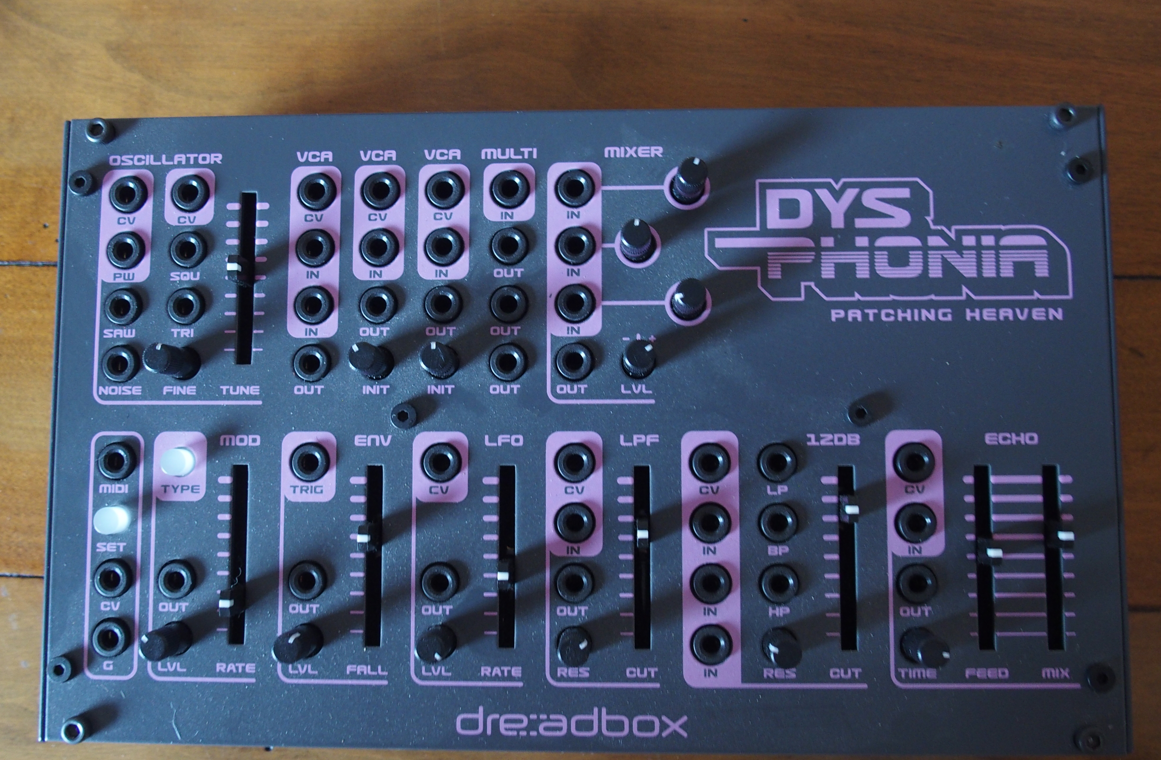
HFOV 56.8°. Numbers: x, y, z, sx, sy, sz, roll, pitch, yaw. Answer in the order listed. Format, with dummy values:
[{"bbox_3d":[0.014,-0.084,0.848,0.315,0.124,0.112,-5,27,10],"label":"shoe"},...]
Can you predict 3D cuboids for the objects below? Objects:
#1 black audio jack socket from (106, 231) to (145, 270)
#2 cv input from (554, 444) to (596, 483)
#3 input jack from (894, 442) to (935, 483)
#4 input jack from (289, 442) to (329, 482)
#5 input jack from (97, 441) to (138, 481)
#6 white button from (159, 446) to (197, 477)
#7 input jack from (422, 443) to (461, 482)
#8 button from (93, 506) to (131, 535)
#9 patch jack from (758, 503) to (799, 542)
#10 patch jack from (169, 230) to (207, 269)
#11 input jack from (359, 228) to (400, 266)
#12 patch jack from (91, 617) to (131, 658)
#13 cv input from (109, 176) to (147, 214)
[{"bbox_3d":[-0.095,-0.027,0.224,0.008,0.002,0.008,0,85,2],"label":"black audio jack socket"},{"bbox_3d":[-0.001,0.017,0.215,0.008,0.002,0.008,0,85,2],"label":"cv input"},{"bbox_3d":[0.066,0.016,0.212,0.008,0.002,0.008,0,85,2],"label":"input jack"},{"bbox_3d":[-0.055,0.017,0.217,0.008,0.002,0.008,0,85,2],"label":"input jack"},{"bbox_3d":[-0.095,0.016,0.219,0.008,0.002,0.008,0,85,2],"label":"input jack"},{"bbox_3d":[-0.082,0.017,0.218,0.005,0.005,0.005,0,85,2],"label":"white button"},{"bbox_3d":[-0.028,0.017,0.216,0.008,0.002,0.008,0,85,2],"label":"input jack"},{"bbox_3d":[-0.095,0.029,0.218,0.005,0.005,0.005,0,85,2],"label":"button"},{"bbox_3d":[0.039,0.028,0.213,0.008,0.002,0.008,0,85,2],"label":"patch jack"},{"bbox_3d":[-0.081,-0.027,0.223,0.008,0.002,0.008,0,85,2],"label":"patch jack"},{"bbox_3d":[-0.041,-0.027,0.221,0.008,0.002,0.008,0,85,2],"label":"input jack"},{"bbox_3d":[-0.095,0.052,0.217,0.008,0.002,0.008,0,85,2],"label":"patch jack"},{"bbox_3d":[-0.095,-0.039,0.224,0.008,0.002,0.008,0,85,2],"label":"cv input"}]

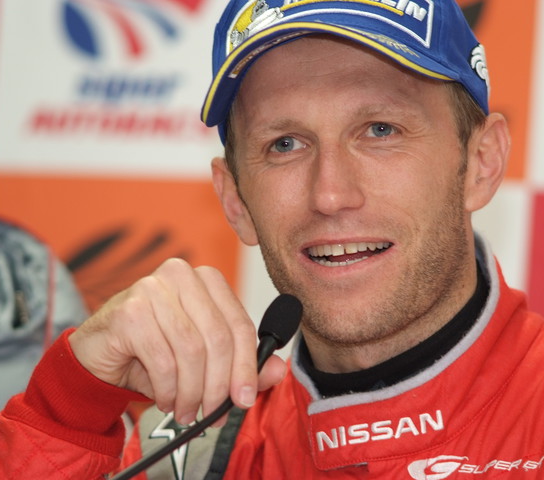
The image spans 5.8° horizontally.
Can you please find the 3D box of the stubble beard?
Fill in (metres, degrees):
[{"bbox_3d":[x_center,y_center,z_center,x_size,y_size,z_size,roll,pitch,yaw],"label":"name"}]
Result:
[{"bbox_3d":[0.058,0.014,3.460,0.138,0.108,0.098,-9,-6,12],"label":"stubble beard"}]

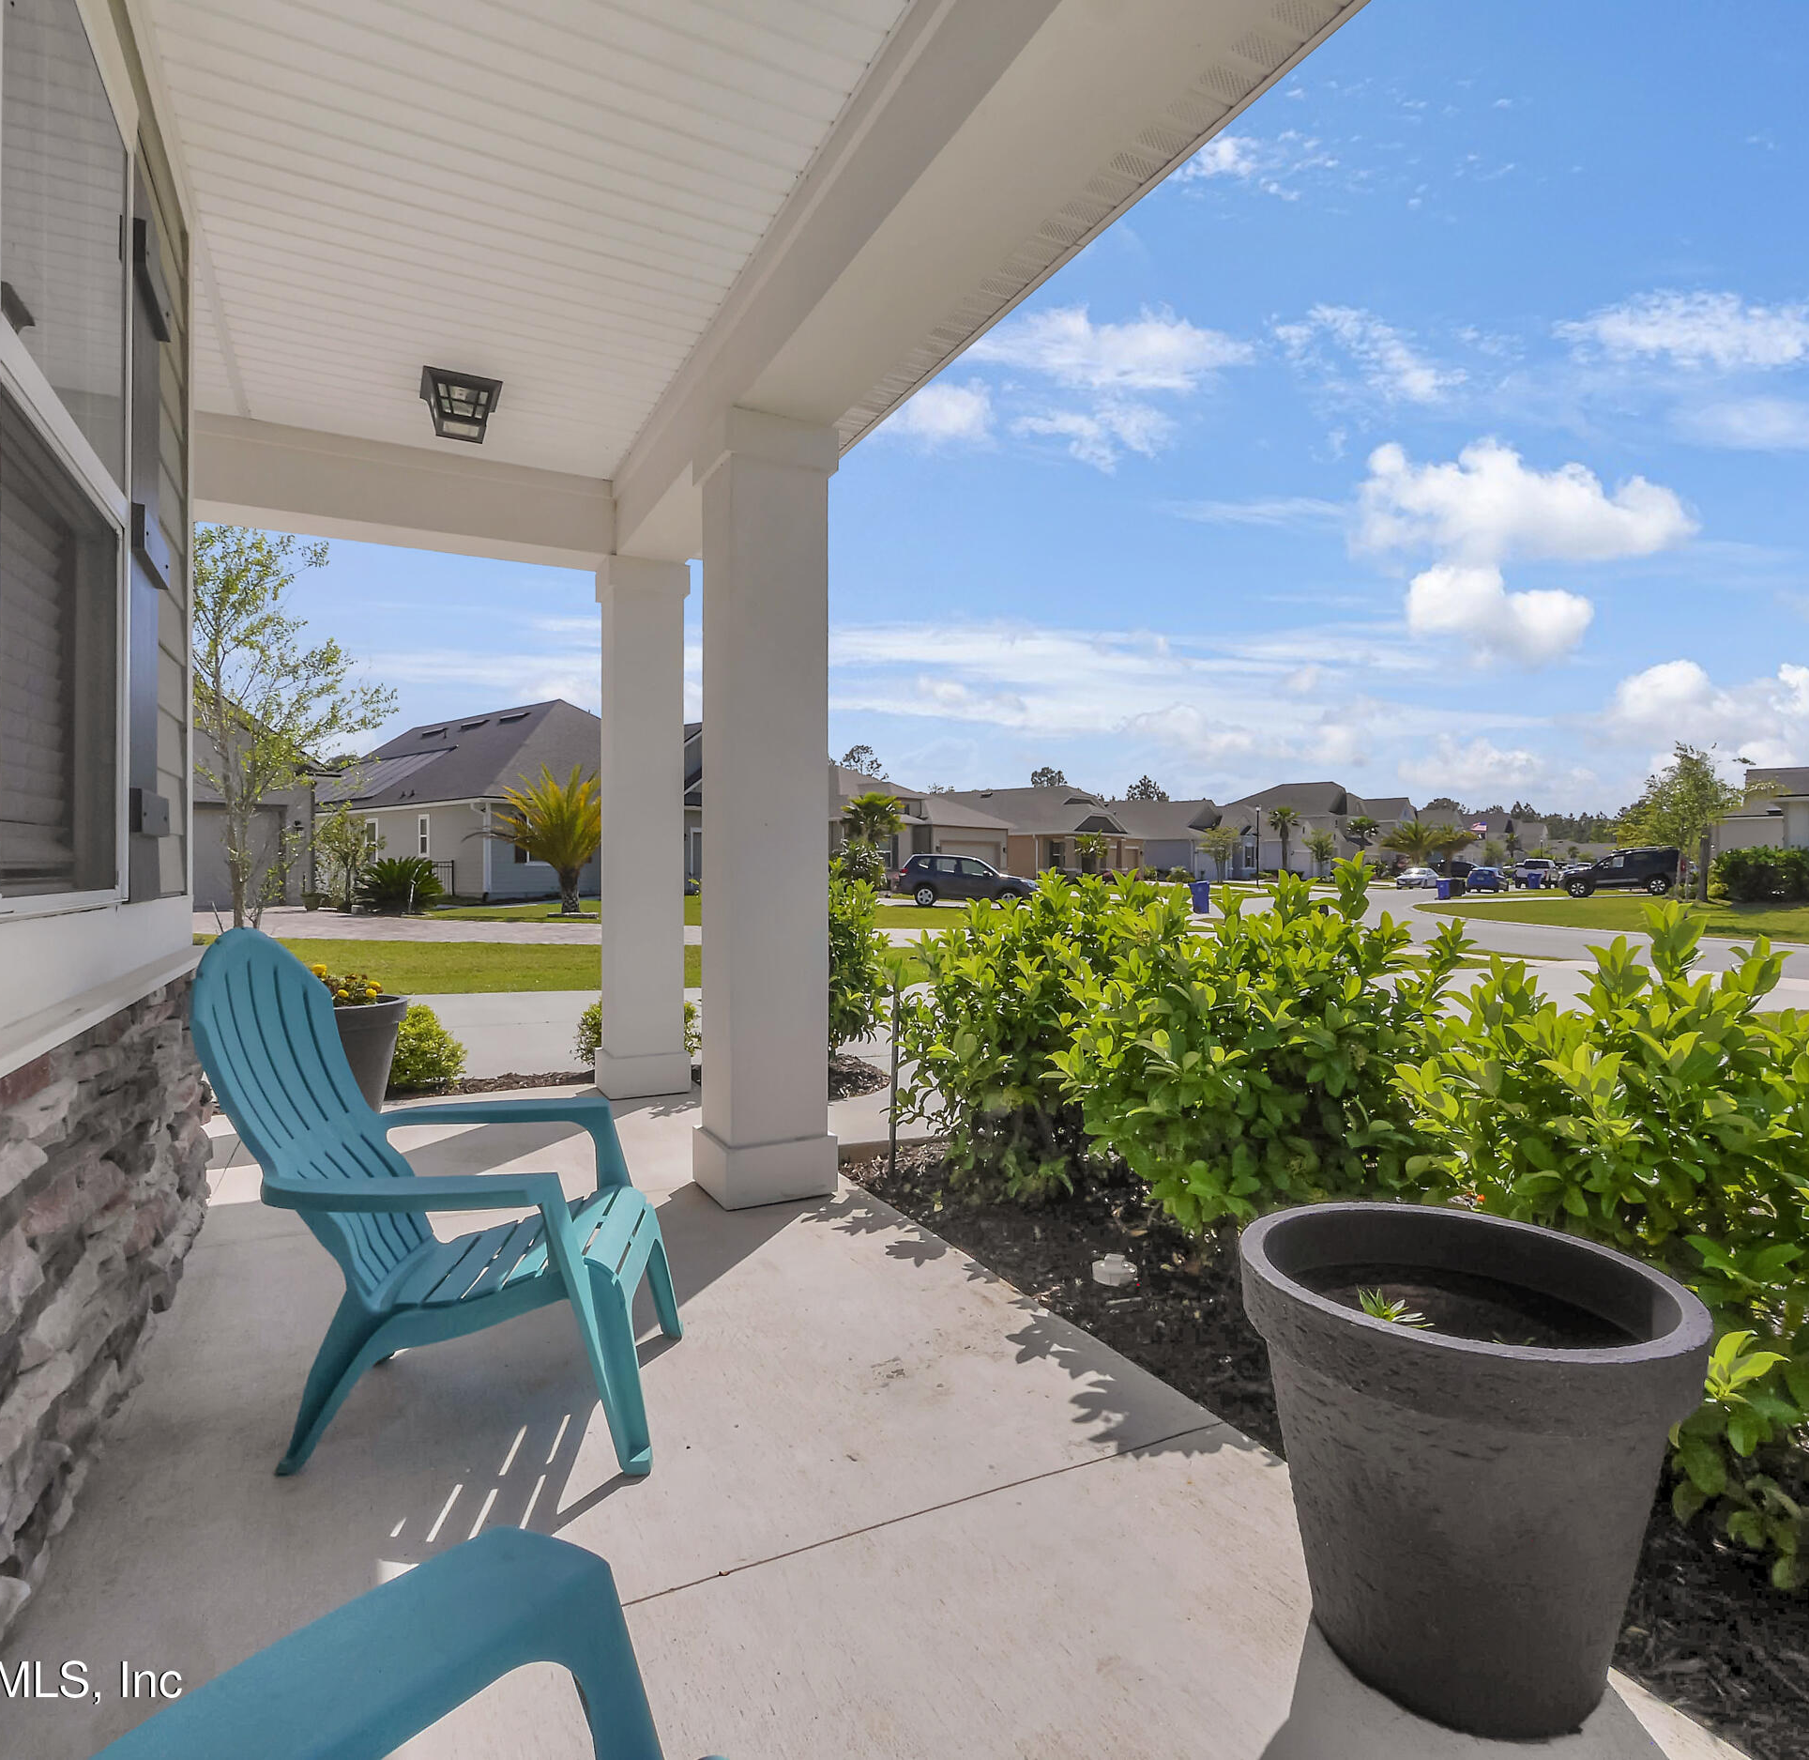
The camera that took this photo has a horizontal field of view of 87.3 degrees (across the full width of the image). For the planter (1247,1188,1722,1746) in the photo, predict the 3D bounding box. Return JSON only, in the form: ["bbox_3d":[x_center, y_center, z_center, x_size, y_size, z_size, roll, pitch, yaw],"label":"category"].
[{"bbox_3d":[0.760,0.783,1.320,0.540,0.505,0.540,0,1,-30],"label":"planter"}]

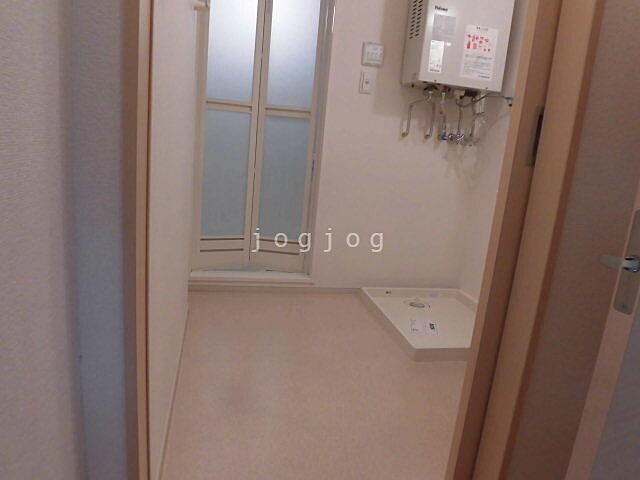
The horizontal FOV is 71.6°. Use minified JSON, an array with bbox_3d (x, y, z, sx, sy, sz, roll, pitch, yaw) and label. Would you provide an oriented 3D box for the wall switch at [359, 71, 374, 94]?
[{"bbox_3d":[0.254,-0.841,2.369,0.073,0.120,0.013,2,14,-14],"label":"wall switch"}]

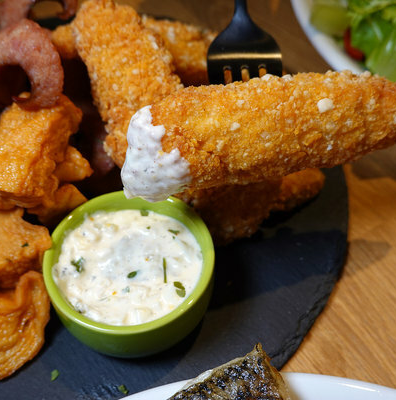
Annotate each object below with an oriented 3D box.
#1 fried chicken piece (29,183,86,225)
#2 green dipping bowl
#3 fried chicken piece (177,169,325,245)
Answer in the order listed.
[{"bbox_3d":[-0.071,0.001,0.304,0.030,0.027,0.034,-24,57,-17],"label":"fried chicken piece"},{"bbox_3d":[-0.029,0.037,0.282,0.073,0.041,0.073,0,53,0],"label":"green dipping bowl"},{"bbox_3d":[0.026,0.001,0.316,0.080,0.028,0.040,-24,57,-17],"label":"fried chicken piece"}]

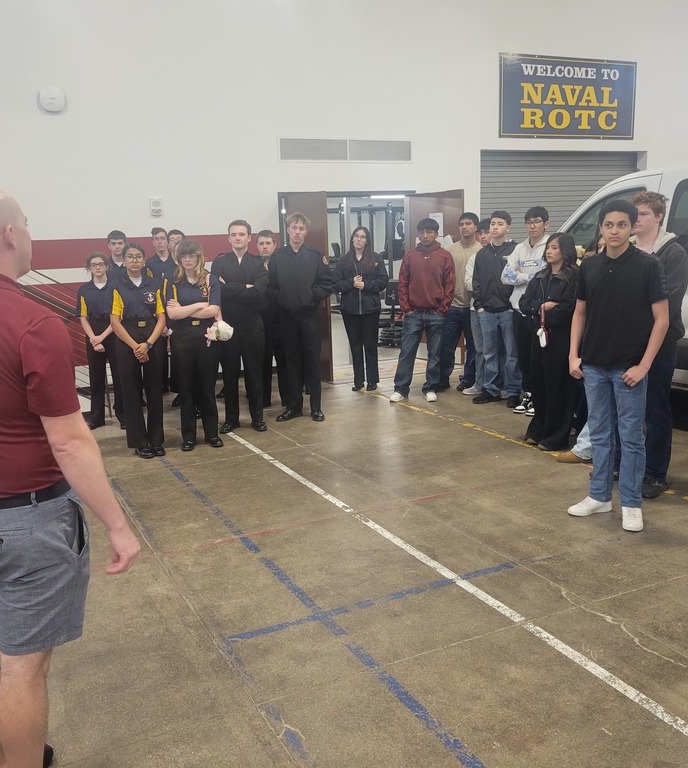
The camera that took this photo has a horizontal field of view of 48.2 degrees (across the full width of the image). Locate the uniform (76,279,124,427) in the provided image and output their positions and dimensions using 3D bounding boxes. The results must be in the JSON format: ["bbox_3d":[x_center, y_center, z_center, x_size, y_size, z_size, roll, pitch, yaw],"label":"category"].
[{"bbox_3d":[-2.227,-0.292,7.081,0.420,1.350,0.280,-5,11,-13],"label":"uniform"}]

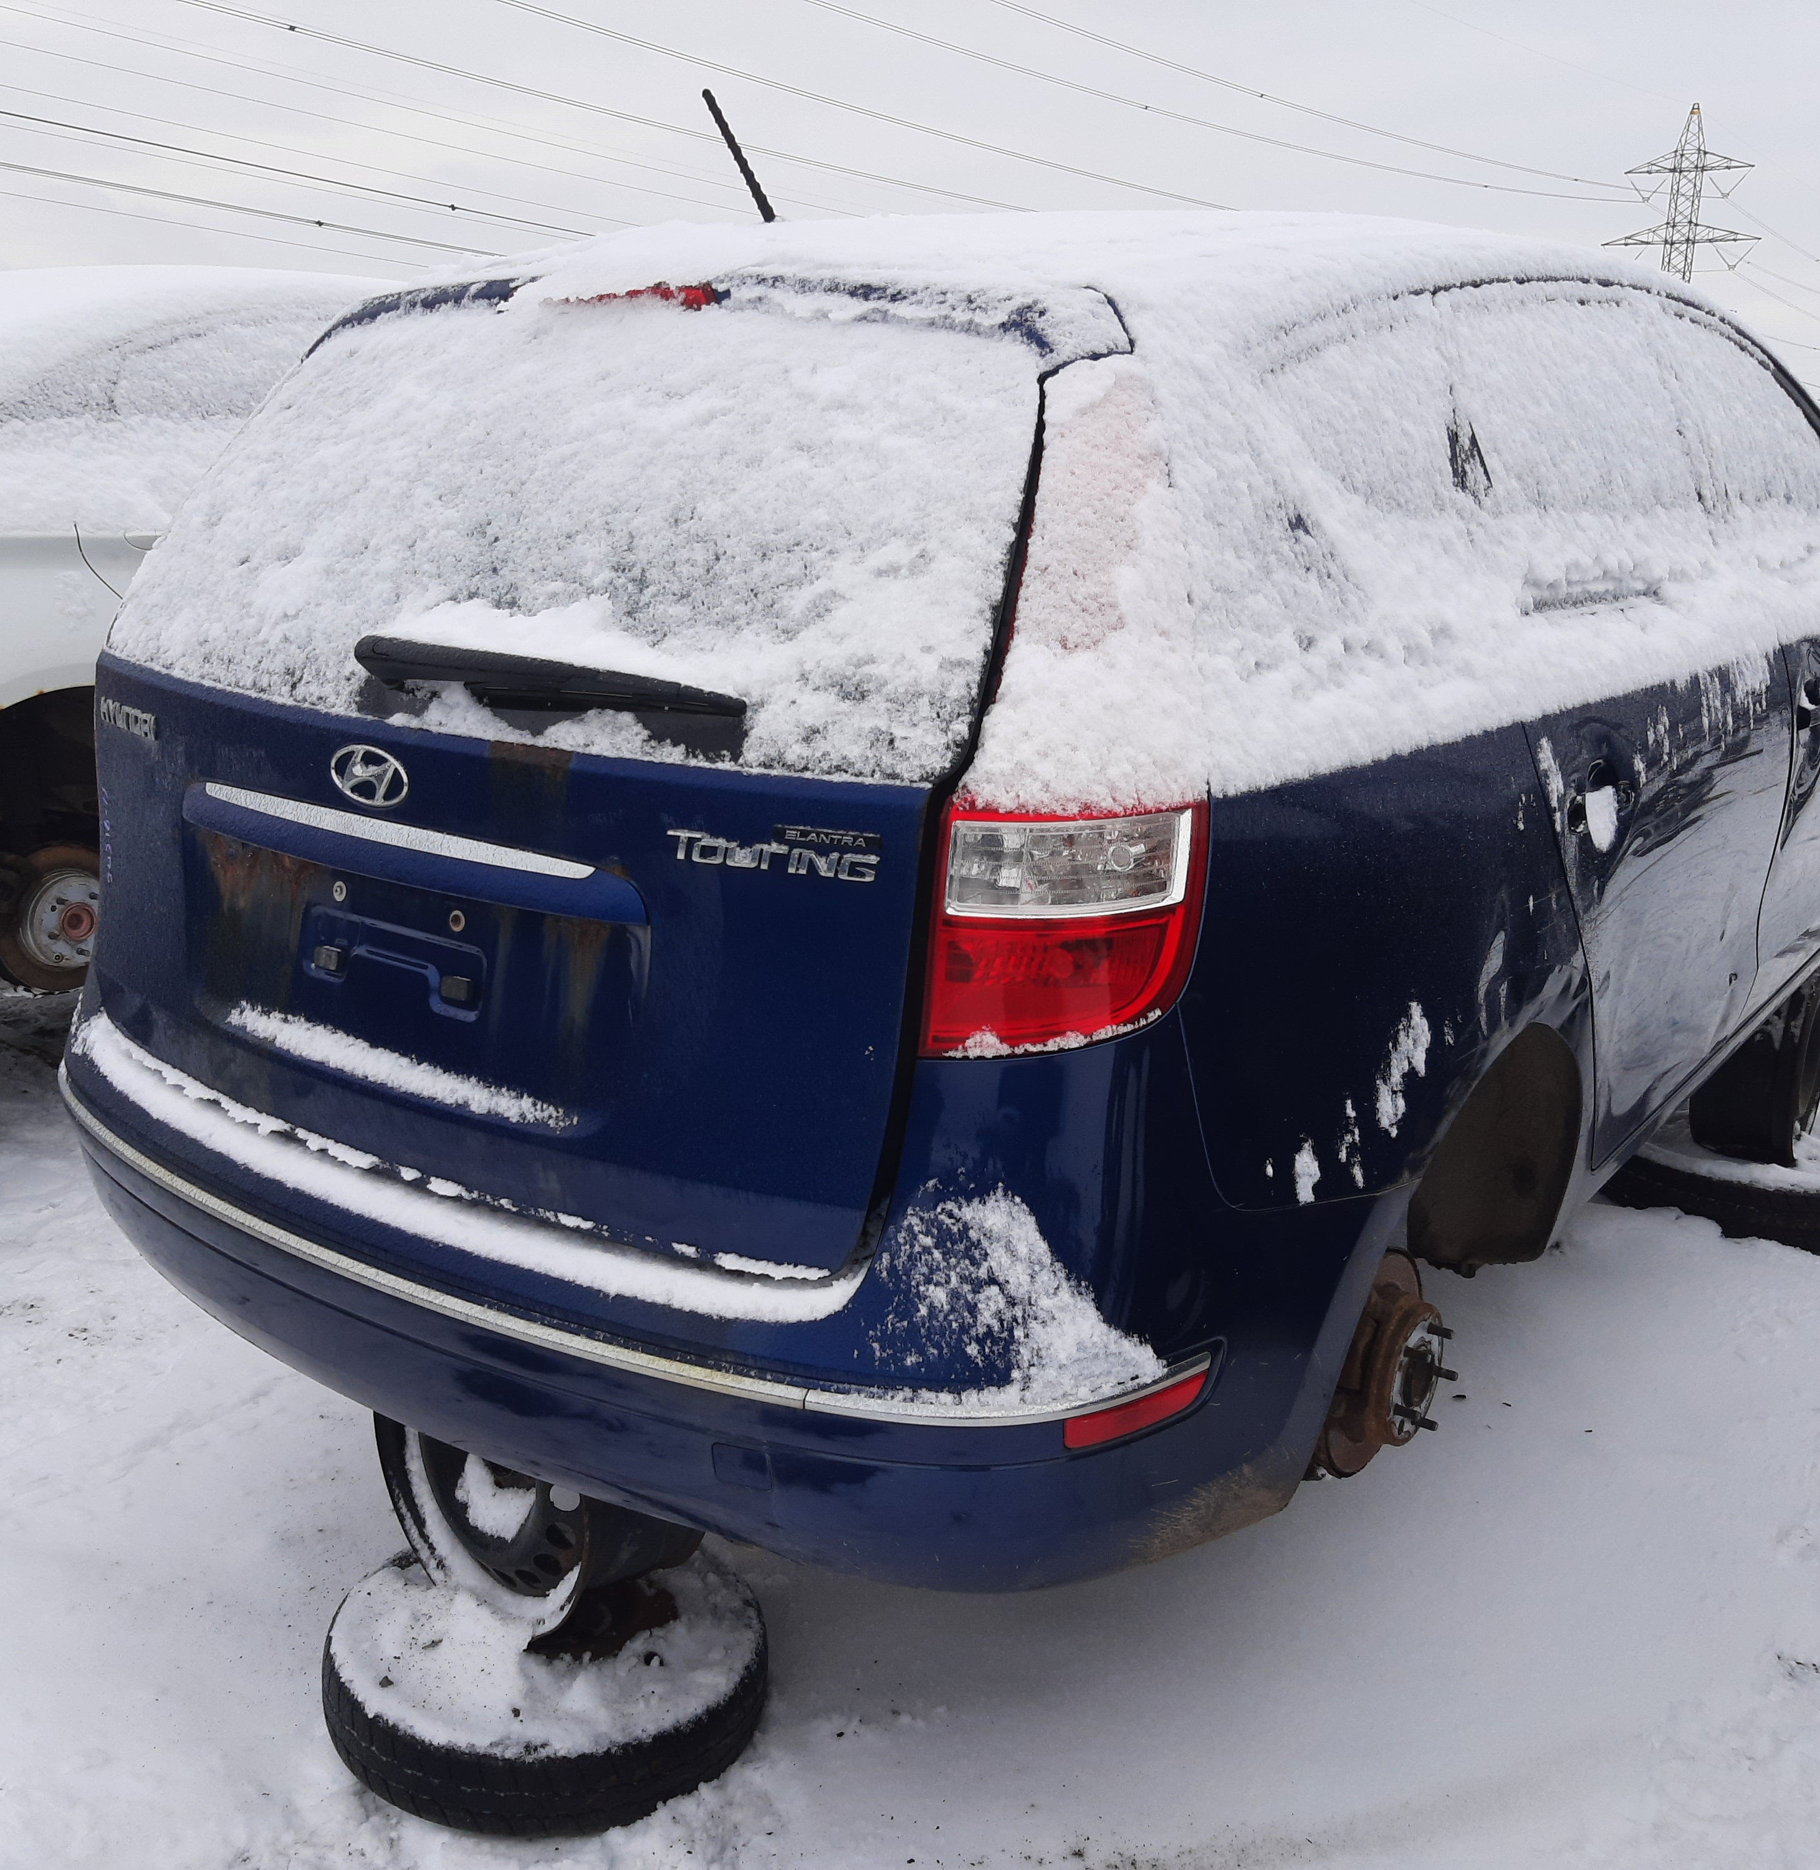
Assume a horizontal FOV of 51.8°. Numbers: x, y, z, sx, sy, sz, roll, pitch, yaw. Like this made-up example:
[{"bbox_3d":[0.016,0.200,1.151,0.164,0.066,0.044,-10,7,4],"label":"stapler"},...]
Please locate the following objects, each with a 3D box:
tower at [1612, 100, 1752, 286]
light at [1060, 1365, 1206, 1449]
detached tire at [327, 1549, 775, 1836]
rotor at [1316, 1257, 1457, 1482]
[{"bbox_3d":[86.865,-71.963,212.716,16.300,41.600,7.200,11,17,35],"label":"tower"},{"bbox_3d":[0.195,0.397,1.585,0.170,0.034,0.032,-11,20,-36],"label":"light"},{"bbox_3d":[-0.452,0.924,2.360,0.540,0.140,0.540,1,14,0],"label":"detached tire"},{"bbox_3d":[0.535,0.478,2.077,0.125,0.280,0.280,12,19,35],"label":"rotor"}]

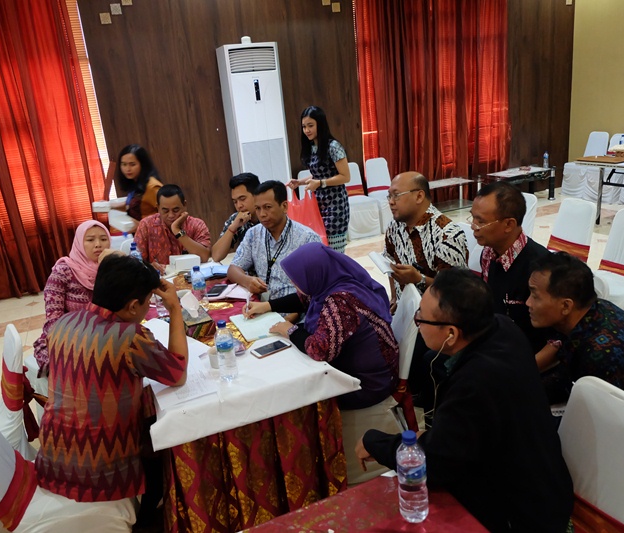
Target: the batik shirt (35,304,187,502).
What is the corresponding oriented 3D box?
[{"bbox_3d":[-0.699,0.432,1.847,0.470,0.630,0.380,-4,17,7],"label":"batik shirt"}]

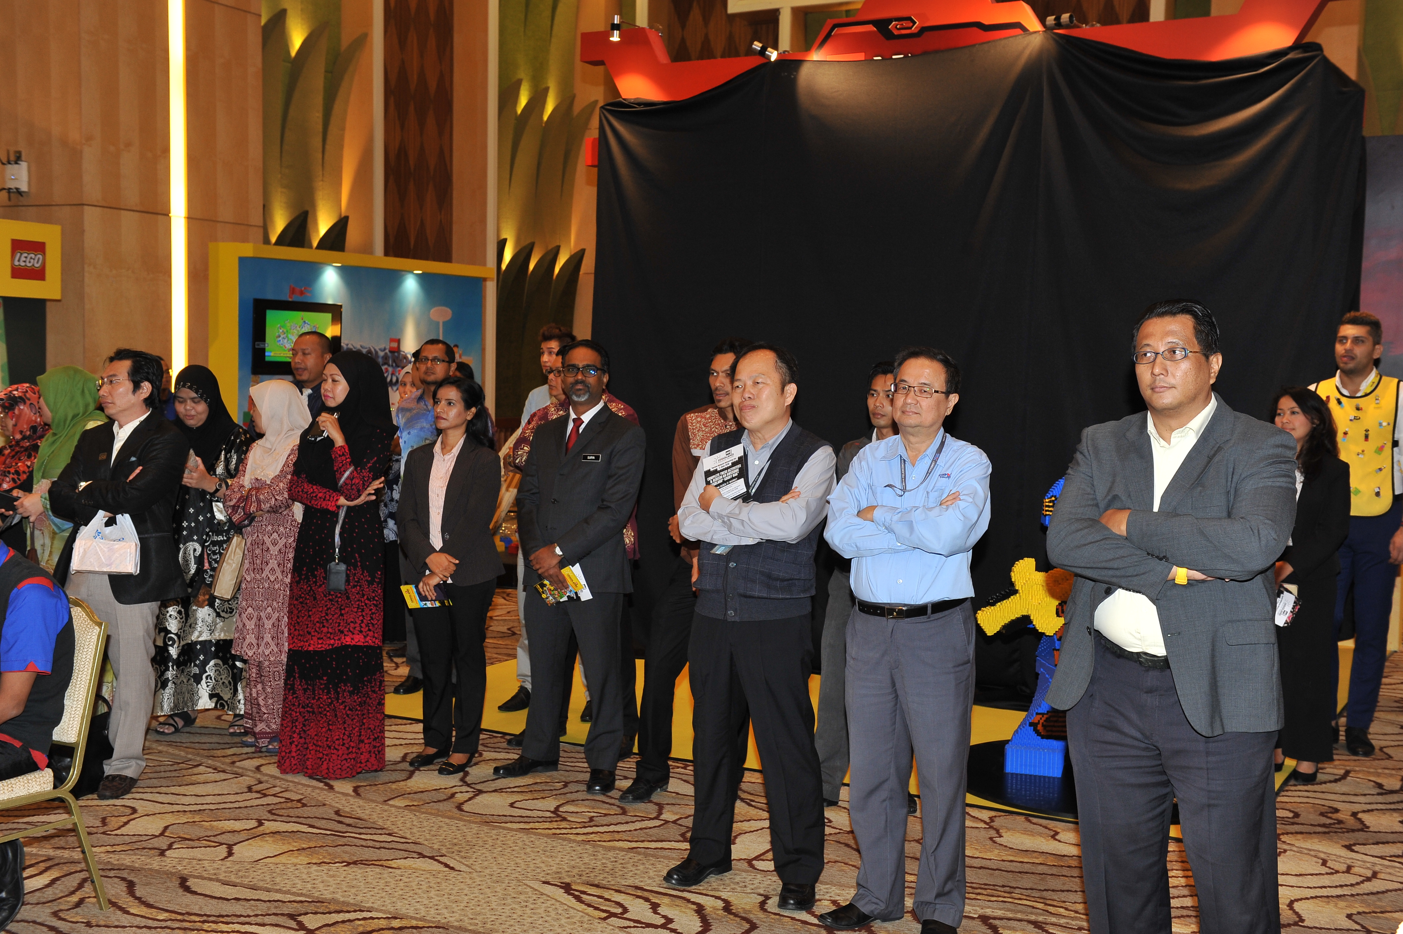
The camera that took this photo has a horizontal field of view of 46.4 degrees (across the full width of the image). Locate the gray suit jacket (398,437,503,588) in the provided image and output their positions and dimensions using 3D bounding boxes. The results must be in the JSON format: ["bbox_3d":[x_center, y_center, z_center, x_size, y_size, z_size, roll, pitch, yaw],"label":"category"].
[{"bbox_3d":[-1.007,0.184,6.543,0.410,0.585,0.270,3,5,24],"label":"gray suit jacket"}]

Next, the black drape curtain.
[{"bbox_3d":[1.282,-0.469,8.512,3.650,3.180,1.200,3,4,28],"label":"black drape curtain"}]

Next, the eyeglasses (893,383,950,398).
[{"bbox_3d":[0.640,-0.221,4.741,0.138,0.038,0.135,7,5,34],"label":"eyeglasses"}]

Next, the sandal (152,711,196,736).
[{"bbox_3d":[-2.263,1.091,7.075,0.092,0.080,0.240,2,4,20],"label":"sandal"}]

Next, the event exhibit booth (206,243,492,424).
[{"bbox_3d":[-2.416,-0.356,11.897,0.320,2.320,2.800,3,4,26],"label":"event exhibit booth"}]

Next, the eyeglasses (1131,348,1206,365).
[{"bbox_3d":[1.040,-0.238,3.600,0.138,0.042,0.140,-5,-1,42],"label":"eyeglasses"}]

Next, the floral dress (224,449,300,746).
[{"bbox_3d":[-1.837,0.555,6.930,0.340,1.260,0.440,-1,4,-30],"label":"floral dress"}]

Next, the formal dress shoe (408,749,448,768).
[{"bbox_3d":[-1.103,1.164,6.690,0.085,0.070,0.240,4,5,38],"label":"formal dress shoe"}]

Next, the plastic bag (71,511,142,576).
[{"bbox_3d":[-2.161,0.276,5.934,0.240,0.225,0.115,0,4,-10],"label":"plastic bag"}]

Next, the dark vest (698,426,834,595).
[{"bbox_3d":[0.178,0.164,5.050,0.430,0.570,0.300,3,4,31],"label":"dark vest"}]

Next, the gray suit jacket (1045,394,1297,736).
[{"bbox_3d":[0.994,0.208,3.470,0.530,0.720,0.360,3,5,33],"label":"gray suit jacket"}]

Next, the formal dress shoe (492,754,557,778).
[{"bbox_3d":[-0.688,1.146,6.428,0.285,0.100,0.105,-1,4,-20],"label":"formal dress shoe"}]

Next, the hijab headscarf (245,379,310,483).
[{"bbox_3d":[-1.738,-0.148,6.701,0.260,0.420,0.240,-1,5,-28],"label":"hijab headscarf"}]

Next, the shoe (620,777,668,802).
[{"bbox_3d":[-0.201,1.192,6.218,0.104,0.105,0.280,5,5,43],"label":"shoe"}]

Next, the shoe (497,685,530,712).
[{"bbox_3d":[-0.817,1.070,7.655,0.290,0.105,0.100,-2,5,-36],"label":"shoe"}]

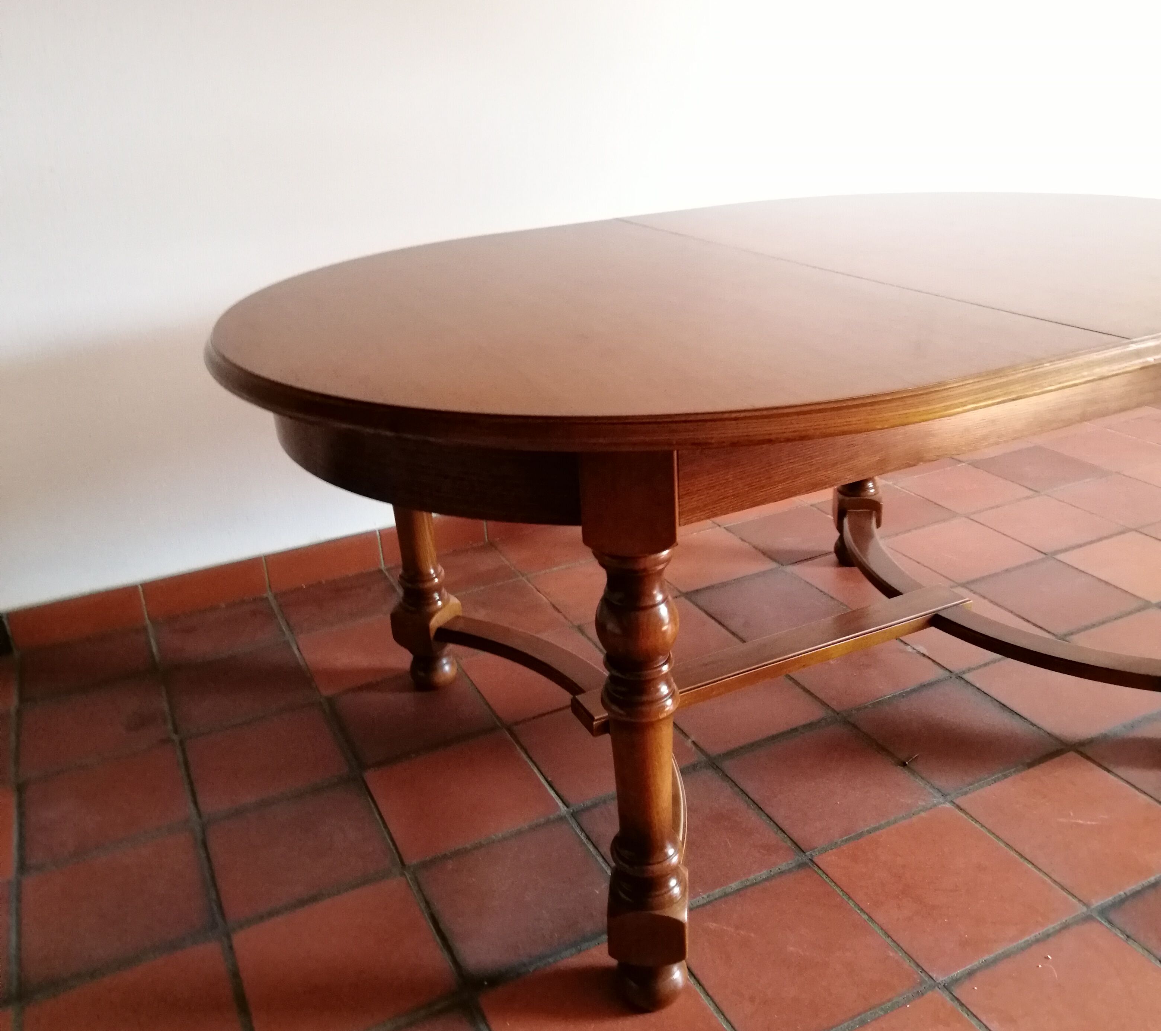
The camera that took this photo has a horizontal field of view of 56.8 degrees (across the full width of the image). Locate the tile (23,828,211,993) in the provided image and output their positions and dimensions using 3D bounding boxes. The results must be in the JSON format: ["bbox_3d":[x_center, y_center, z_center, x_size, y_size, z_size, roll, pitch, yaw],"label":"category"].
[{"bbox_3d":[-0.648,0.540,1.490,0.235,0.015,0.235,-13,25,-22],"label":"tile"}]

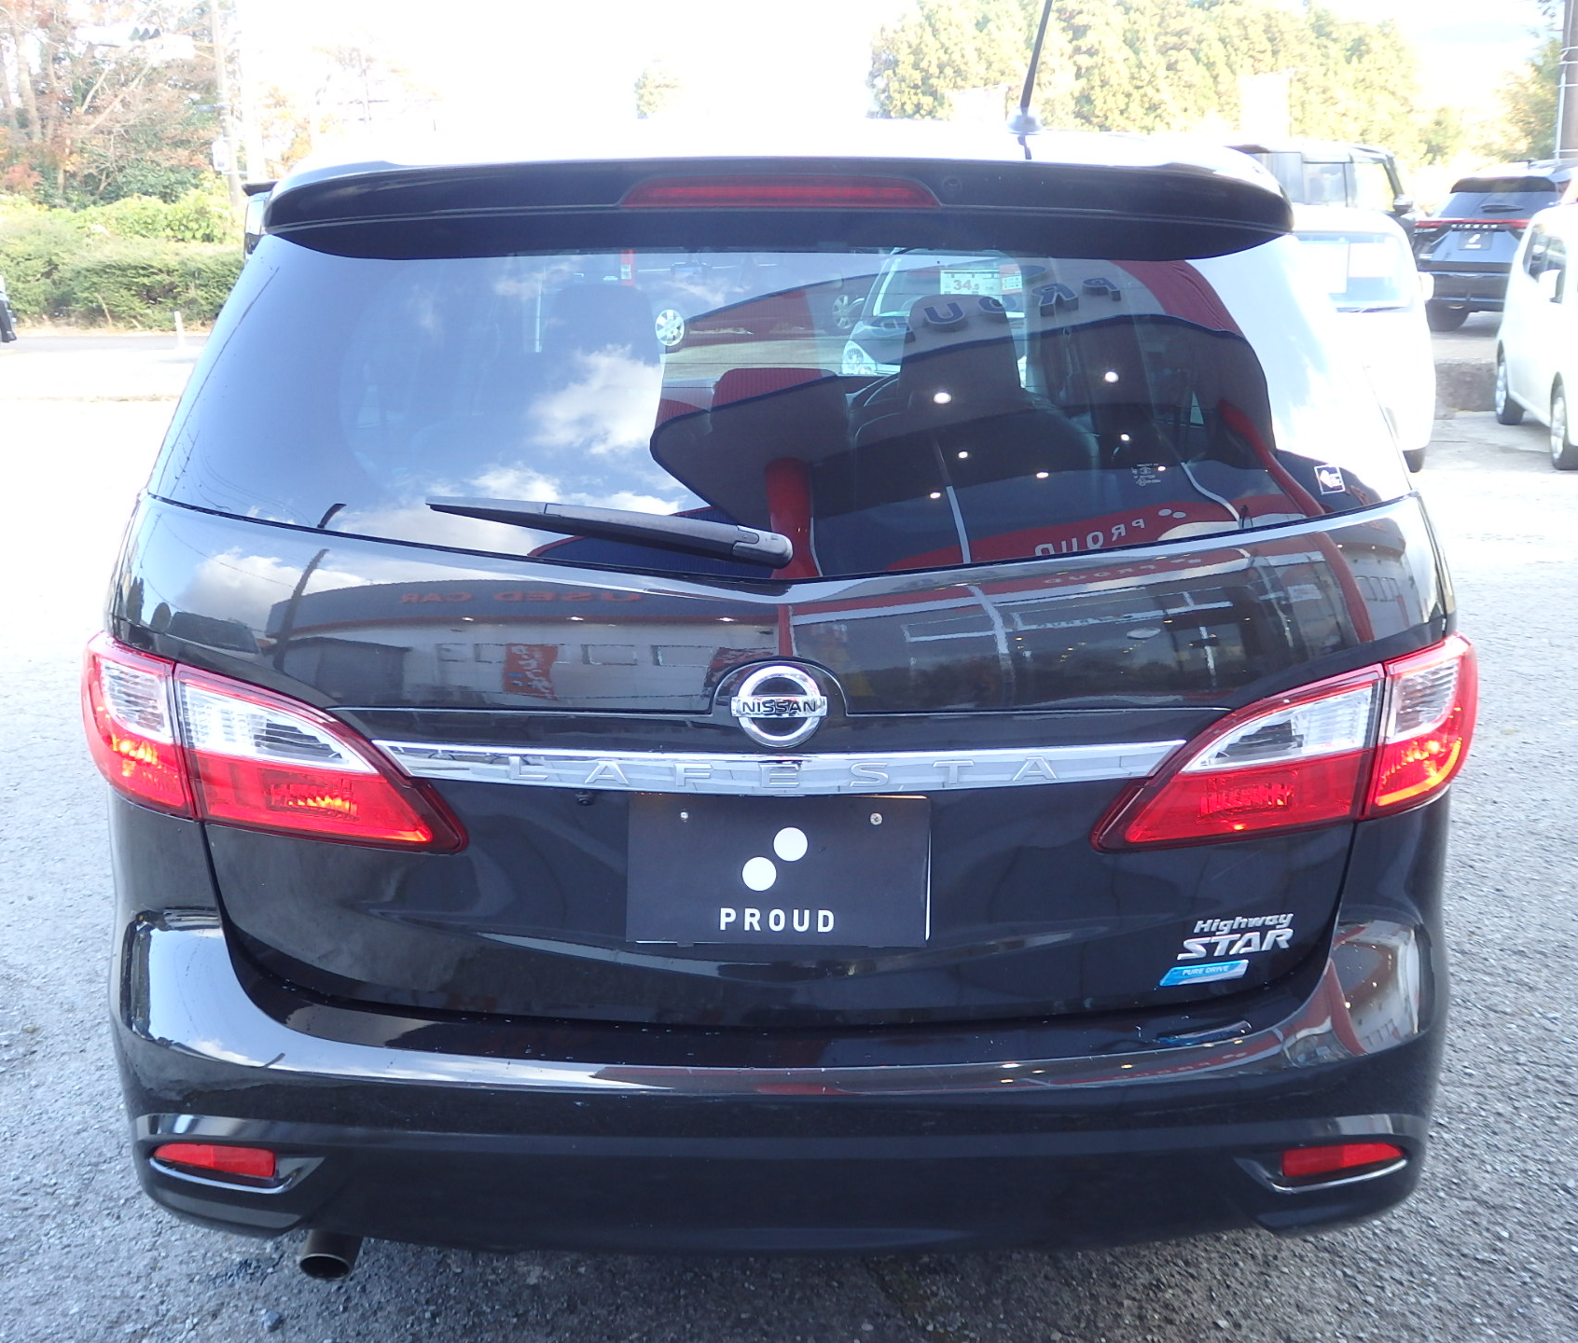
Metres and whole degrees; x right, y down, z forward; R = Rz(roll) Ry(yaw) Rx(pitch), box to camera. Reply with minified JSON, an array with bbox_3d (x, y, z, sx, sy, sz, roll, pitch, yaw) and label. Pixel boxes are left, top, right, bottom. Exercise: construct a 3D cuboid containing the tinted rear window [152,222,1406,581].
[{"bbox_3d":[-0.011,-0.319,2.217,1.430,0.460,0.130,0,-20,0],"label":"tinted rear window"}]

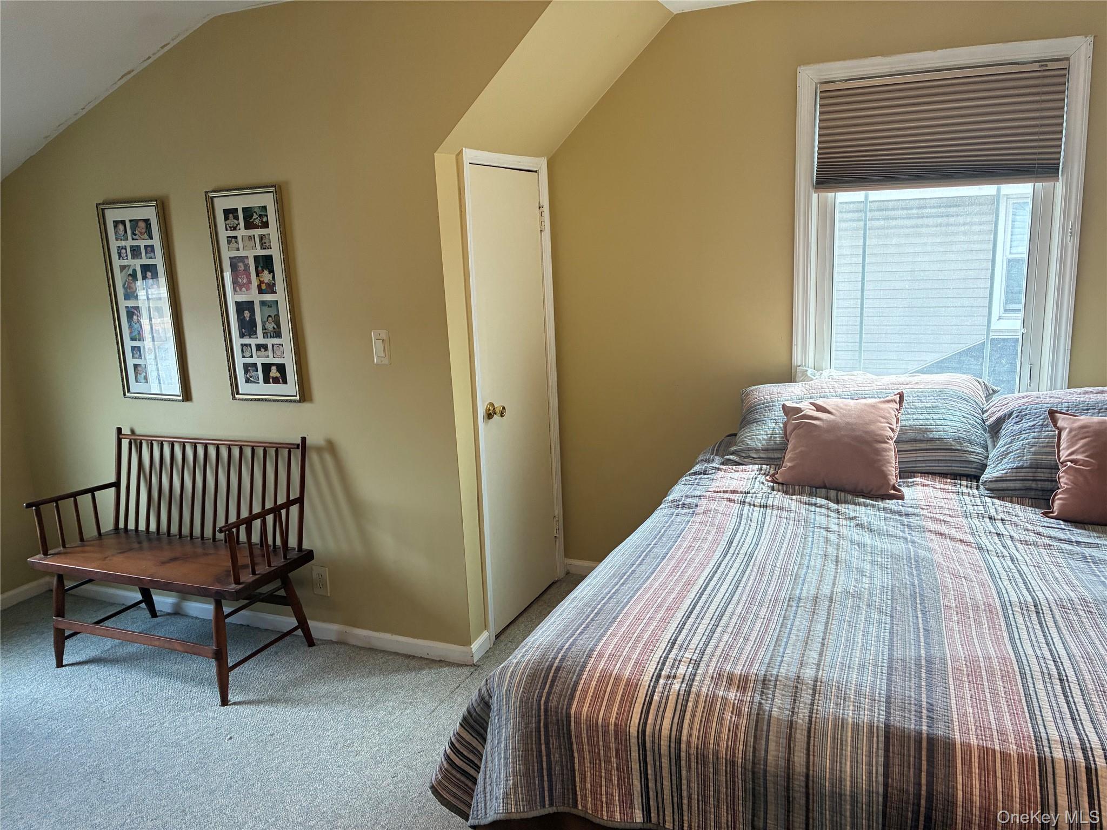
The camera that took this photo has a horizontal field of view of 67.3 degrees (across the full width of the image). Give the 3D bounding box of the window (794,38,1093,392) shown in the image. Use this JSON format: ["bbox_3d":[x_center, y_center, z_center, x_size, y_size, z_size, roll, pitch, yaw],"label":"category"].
[{"bbox_3d":[1.392,-0.660,3.094,0.955,1.290,0.100,3,13,22],"label":"window"}]

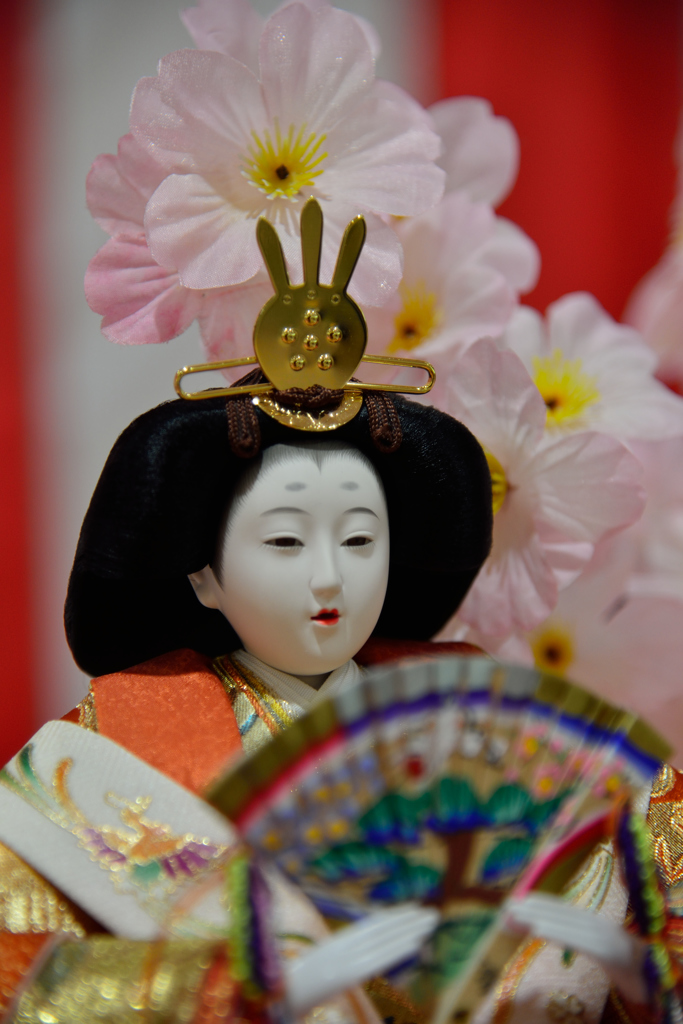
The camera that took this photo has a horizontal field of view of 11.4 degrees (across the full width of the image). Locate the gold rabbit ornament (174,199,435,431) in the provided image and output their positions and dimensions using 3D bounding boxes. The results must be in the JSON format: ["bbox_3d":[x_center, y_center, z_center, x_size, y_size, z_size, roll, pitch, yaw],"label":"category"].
[{"bbox_3d":[-0.007,-0.038,0.655,0.051,0.044,0.012,-1,2,-13],"label":"gold rabbit ornament"}]

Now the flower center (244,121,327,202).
[{"bbox_3d":[-0.012,-0.072,0.700,0.017,0.017,0.009,0,-13,-1],"label":"flower center"}]

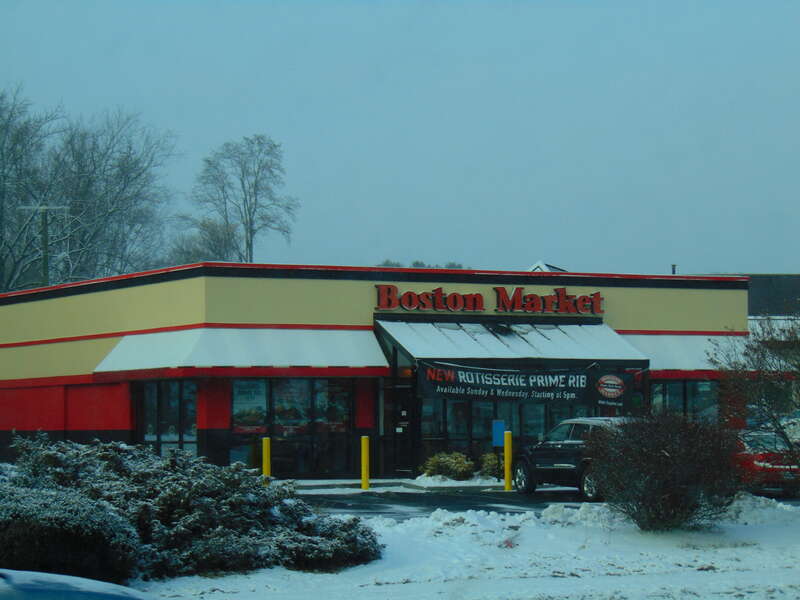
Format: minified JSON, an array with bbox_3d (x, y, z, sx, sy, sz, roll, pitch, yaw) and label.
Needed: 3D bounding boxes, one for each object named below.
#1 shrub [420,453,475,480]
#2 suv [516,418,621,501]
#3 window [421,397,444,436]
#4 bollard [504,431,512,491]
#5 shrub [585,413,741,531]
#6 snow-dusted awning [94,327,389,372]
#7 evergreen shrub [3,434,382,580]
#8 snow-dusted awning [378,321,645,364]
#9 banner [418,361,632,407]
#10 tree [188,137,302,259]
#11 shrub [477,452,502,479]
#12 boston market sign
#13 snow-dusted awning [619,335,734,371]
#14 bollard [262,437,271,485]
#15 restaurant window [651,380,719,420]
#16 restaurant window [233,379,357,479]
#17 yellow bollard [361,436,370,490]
[{"bbox_3d":[1.089,3.816,57.200,1.176,0.665,1.050,1,-4,-28],"label":"shrub"},{"bbox_3d":[4.223,3.393,54.451,1.870,1.740,4.700,1,-3,-29],"label":"suv"},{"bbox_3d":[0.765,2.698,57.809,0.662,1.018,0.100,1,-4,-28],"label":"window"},{"bbox_3d":[2.443,3.632,56.200,0.170,1.330,0.170,0,-3,0],"label":"bollard"},{"bbox_3d":[3.418,2.233,32.500,1.970,1.523,1.855,-1,-3,6],"label":"shrub"},{"bbox_3d":[-3.839,1.327,59.672,5.180,1.110,5.700,1,-4,-28],"label":"snow-dusted awning"},{"bbox_3d":[-2.124,2.023,25.300,3.700,1.360,2.700,0,-3,0],"label":"evergreen shrub"},{"bbox_3d":[2.900,1.115,63.566,6.750,1.170,2.250,1,-3,-27],"label":"snow-dusted awning"},{"bbox_3d":[3.162,2.125,62.407,6.080,1.060,0.060,1,-3,-27],"label":"banner"},{"bbox_3d":[-7.351,-0.118,118.000,5.011,15.412,5.011,0,-3,-4],"label":"tree"},{"bbox_3d":[2.212,4.052,61.000,0.660,0.660,0.640,0,-3,0],"label":"shrub"},{"bbox_3d":[2.398,-0.005,64.517,6.800,0.640,0.180,1,-3,-27],"label":"boston market sign"},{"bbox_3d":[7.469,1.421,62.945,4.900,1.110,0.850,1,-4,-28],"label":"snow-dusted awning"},{"bbox_3d":[-2.899,3.540,54.200,0.170,1.118,0.170,1,-4,-28],"label":"bollard"},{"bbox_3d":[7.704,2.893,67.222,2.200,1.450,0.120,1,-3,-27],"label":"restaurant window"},{"bbox_3d":[-2.454,2.972,57.992,3.301,2.343,0.120,1,-4,-28],"label":"restaurant window"},{"bbox_3d":[-0.792,3.768,57.800,0.170,1.240,0.170,1,-3,-27],"label":"yellow bollard"}]

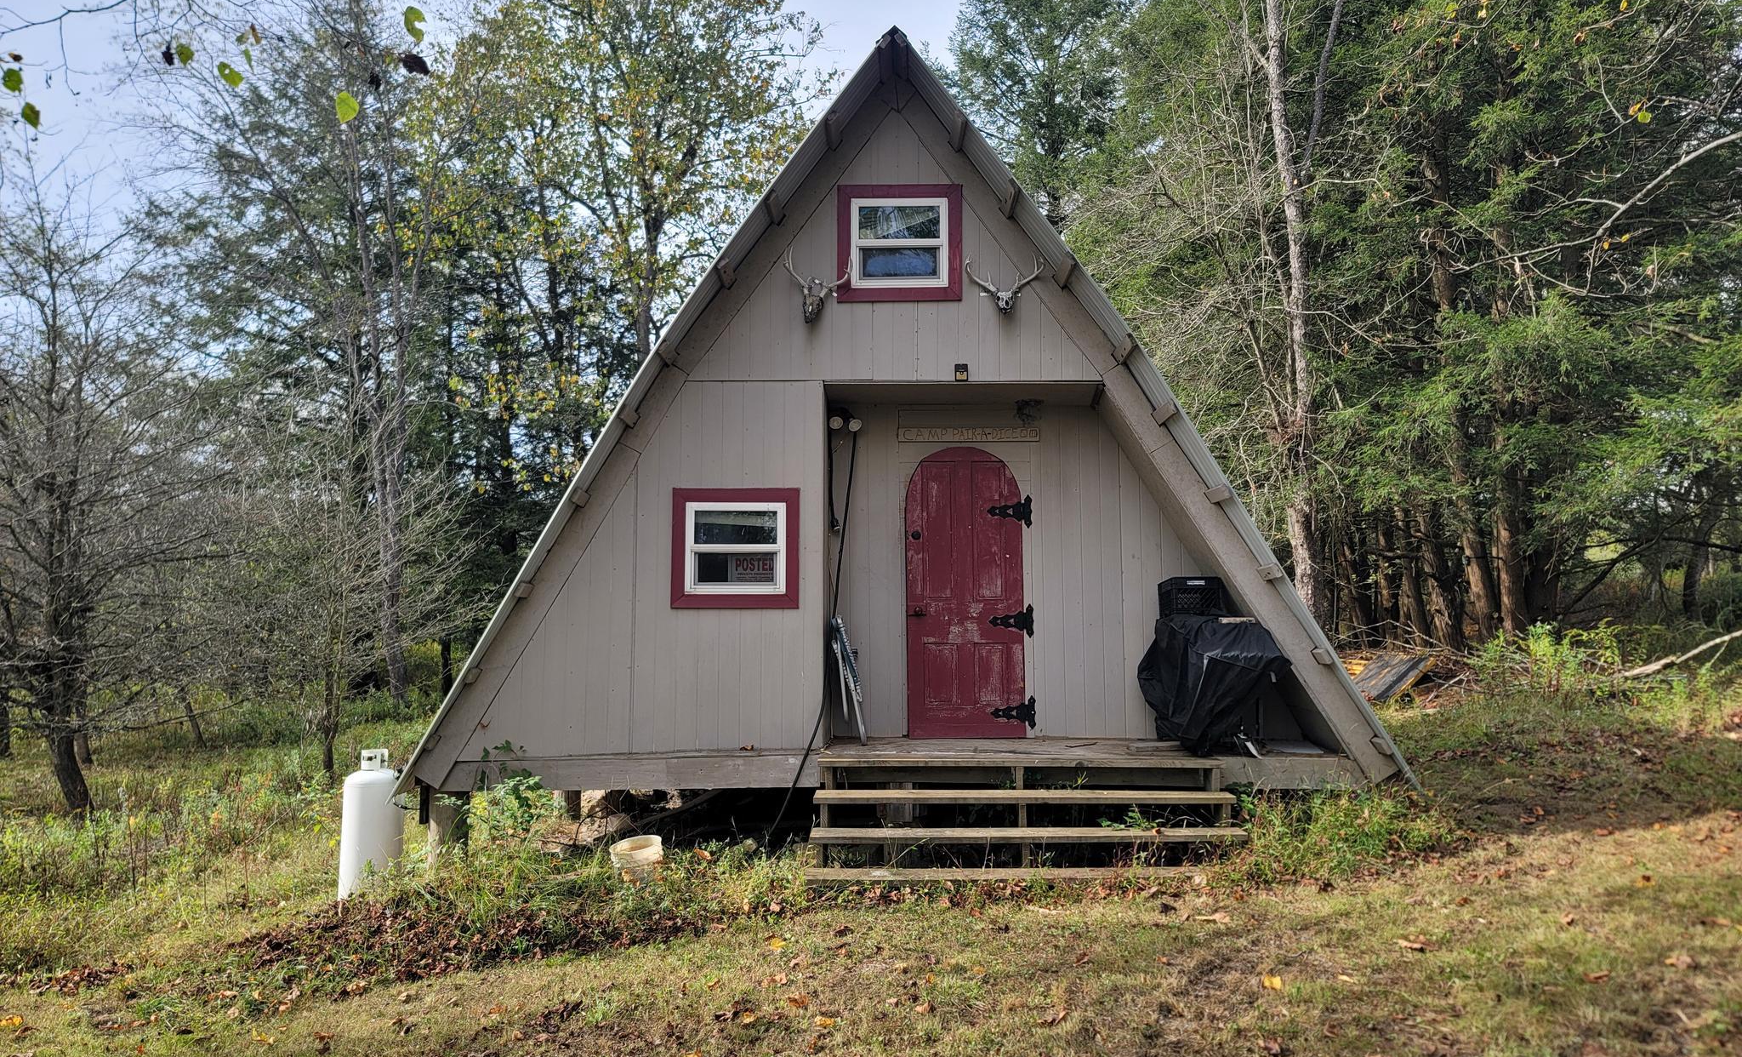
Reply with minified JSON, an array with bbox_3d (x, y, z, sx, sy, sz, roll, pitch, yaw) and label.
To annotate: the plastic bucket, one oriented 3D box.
[{"bbox_3d":[-1.330,1.984,7.293,0.305,0.310,0.305,-11,3,0],"label":"plastic bucket"}]

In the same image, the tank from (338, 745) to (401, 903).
[{"bbox_3d":[-3.035,1.884,7.659,0.380,1.080,0.380,0,-5,1],"label":"tank"}]

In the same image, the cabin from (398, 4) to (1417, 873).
[{"bbox_3d":[0.202,-0.254,10.565,5.980,5.100,6.500,0,-5,1],"label":"cabin"}]

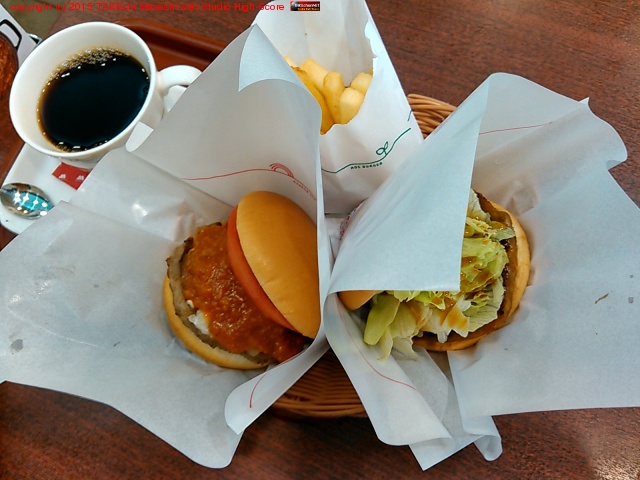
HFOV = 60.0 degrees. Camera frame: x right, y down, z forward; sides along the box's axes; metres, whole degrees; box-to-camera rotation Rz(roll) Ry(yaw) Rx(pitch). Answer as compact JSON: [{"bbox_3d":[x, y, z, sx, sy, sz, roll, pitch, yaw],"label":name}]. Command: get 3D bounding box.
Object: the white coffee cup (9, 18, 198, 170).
[{"bbox_3d":[-0.116,-0.080,0.341,0.116,0.061,0.087,-14,71,3],"label":"white coffee cup"}]

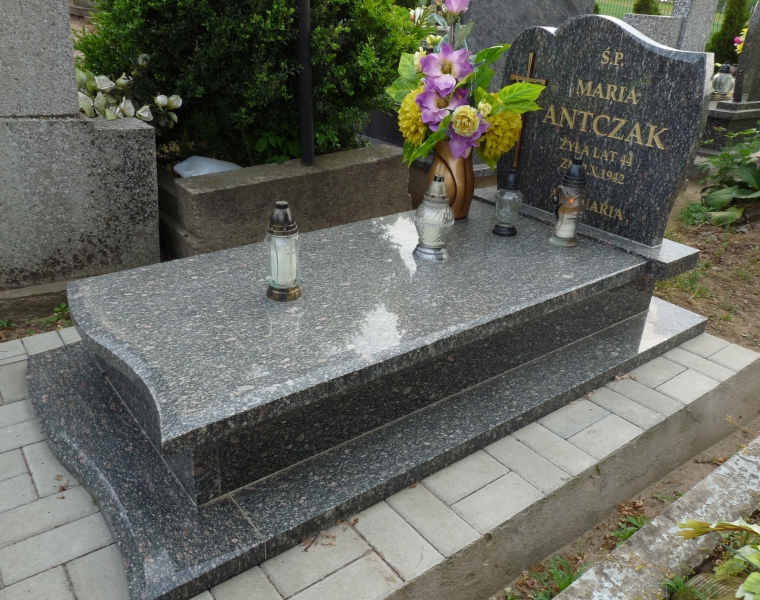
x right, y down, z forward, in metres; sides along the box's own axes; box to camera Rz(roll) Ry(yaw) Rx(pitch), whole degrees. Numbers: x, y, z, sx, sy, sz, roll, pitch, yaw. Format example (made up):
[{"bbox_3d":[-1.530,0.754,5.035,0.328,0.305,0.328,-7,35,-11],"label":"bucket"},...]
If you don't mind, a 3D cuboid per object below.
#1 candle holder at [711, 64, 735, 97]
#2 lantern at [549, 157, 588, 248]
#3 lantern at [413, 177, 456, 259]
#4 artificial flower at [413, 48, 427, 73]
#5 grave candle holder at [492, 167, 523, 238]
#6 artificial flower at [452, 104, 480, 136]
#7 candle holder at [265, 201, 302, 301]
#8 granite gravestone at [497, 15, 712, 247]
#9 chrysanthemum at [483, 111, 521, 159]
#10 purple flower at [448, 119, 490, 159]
[{"bbox_3d":[2.591,-1.639,4.675,0.155,0.248,0.155,14,27,24],"label":"candle holder"},{"bbox_3d":[0.634,-0.324,2.062,0.102,0.287,0.102,-8,26,-21],"label":"lantern"},{"bbox_3d":[0.160,-0.250,1.866,0.120,0.245,0.120,2,25,-1],"label":"lantern"},{"bbox_3d":[0.142,-0.840,2.189,0.060,0.085,0.055,17,28,30],"label":"artificial flower"},{"bbox_3d":[0.429,-0.329,2.088,0.090,0.215,0.090,2,25,-1],"label":"grave candle holder"},{"bbox_3d":[0.296,-0.615,2.137,0.098,0.108,0.075,5,24,6],"label":"artificial flower"},{"bbox_3d":[-0.246,-0.127,1.575,0.095,0.245,0.095,2,25,-1],"label":"candle holder"},{"bbox_3d":[0.696,-0.592,2.097,0.060,0.665,0.735,-17,31,-34],"label":"granite gravestone"},{"bbox_3d":[0.432,-0.591,2.229,0.155,0.175,0.115,-9,26,-22],"label":"chrysanthemum"},{"bbox_3d":[0.309,-0.567,2.179,0.145,0.150,0.085,5,24,7],"label":"purple flower"}]

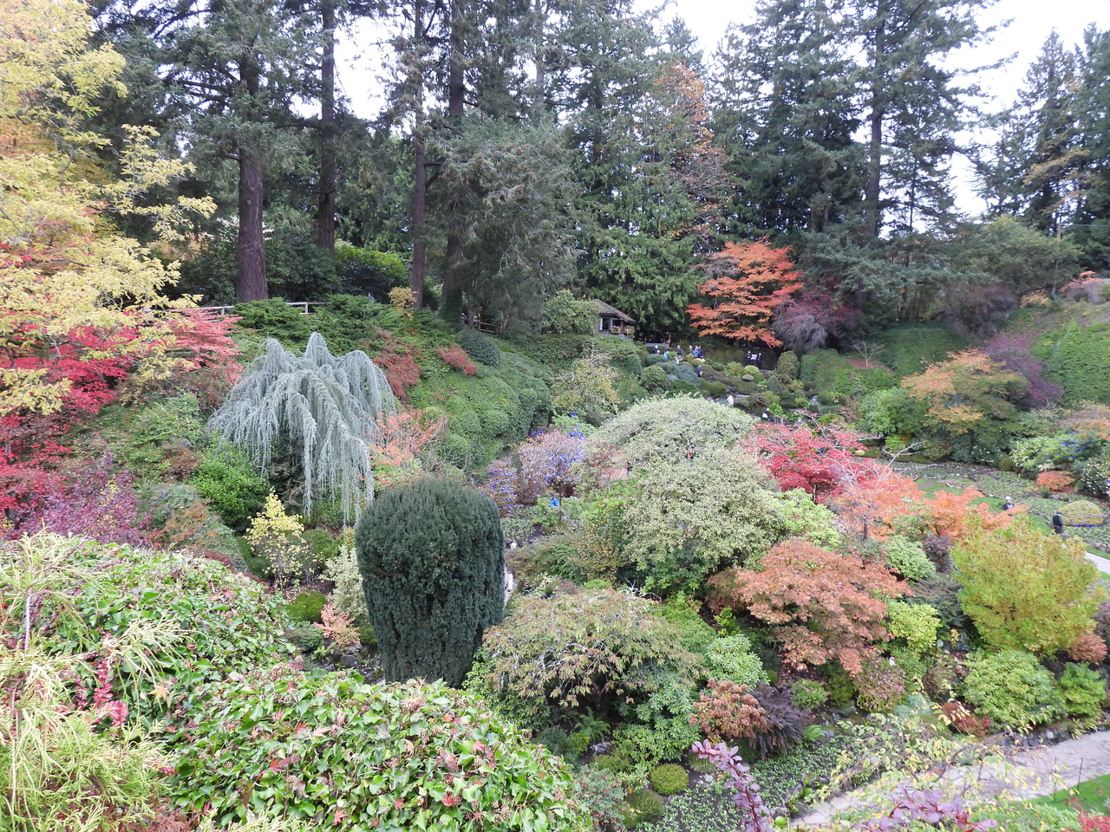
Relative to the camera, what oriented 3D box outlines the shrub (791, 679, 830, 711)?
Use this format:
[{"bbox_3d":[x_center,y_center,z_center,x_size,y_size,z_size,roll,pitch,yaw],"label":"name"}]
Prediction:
[{"bbox_3d":[6.730,7.382,20.300,0.962,0.749,0.962,1,5,0],"label":"shrub"}]

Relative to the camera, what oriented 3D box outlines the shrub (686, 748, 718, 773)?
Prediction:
[{"bbox_3d":[4.671,11.046,24.600,1.020,0.680,1.000,2,8,12],"label":"shrub"}]

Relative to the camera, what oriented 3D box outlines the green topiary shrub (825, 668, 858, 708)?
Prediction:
[{"bbox_3d":[10.395,9.891,28.000,1.200,1.350,1.150,4,9,22],"label":"green topiary shrub"}]

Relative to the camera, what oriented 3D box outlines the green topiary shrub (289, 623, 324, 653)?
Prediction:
[{"bbox_3d":[-10.077,8.959,31.000,1.550,1.100,1.400,-2,8,-19],"label":"green topiary shrub"}]

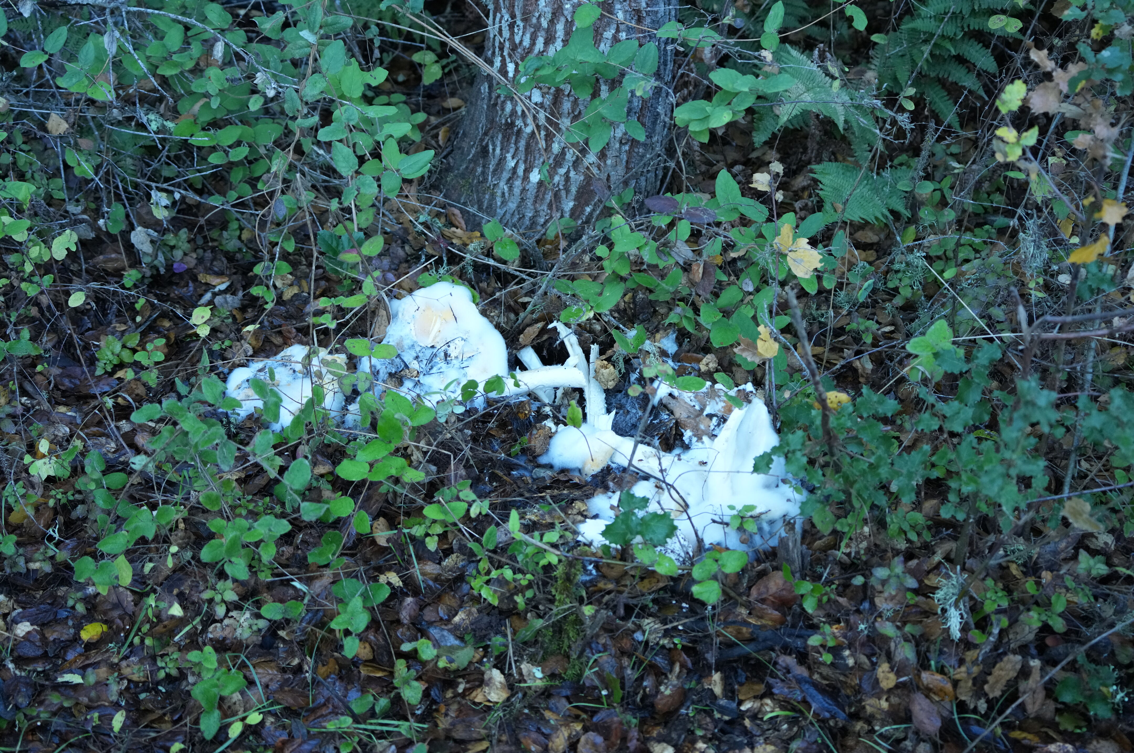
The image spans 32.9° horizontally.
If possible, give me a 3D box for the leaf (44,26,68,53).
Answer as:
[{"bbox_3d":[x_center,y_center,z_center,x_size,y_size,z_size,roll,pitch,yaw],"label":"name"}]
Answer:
[{"bbox_3d":[-0.823,-0.545,3.100,0.030,0.010,0.054,33,80,6],"label":"leaf"}]

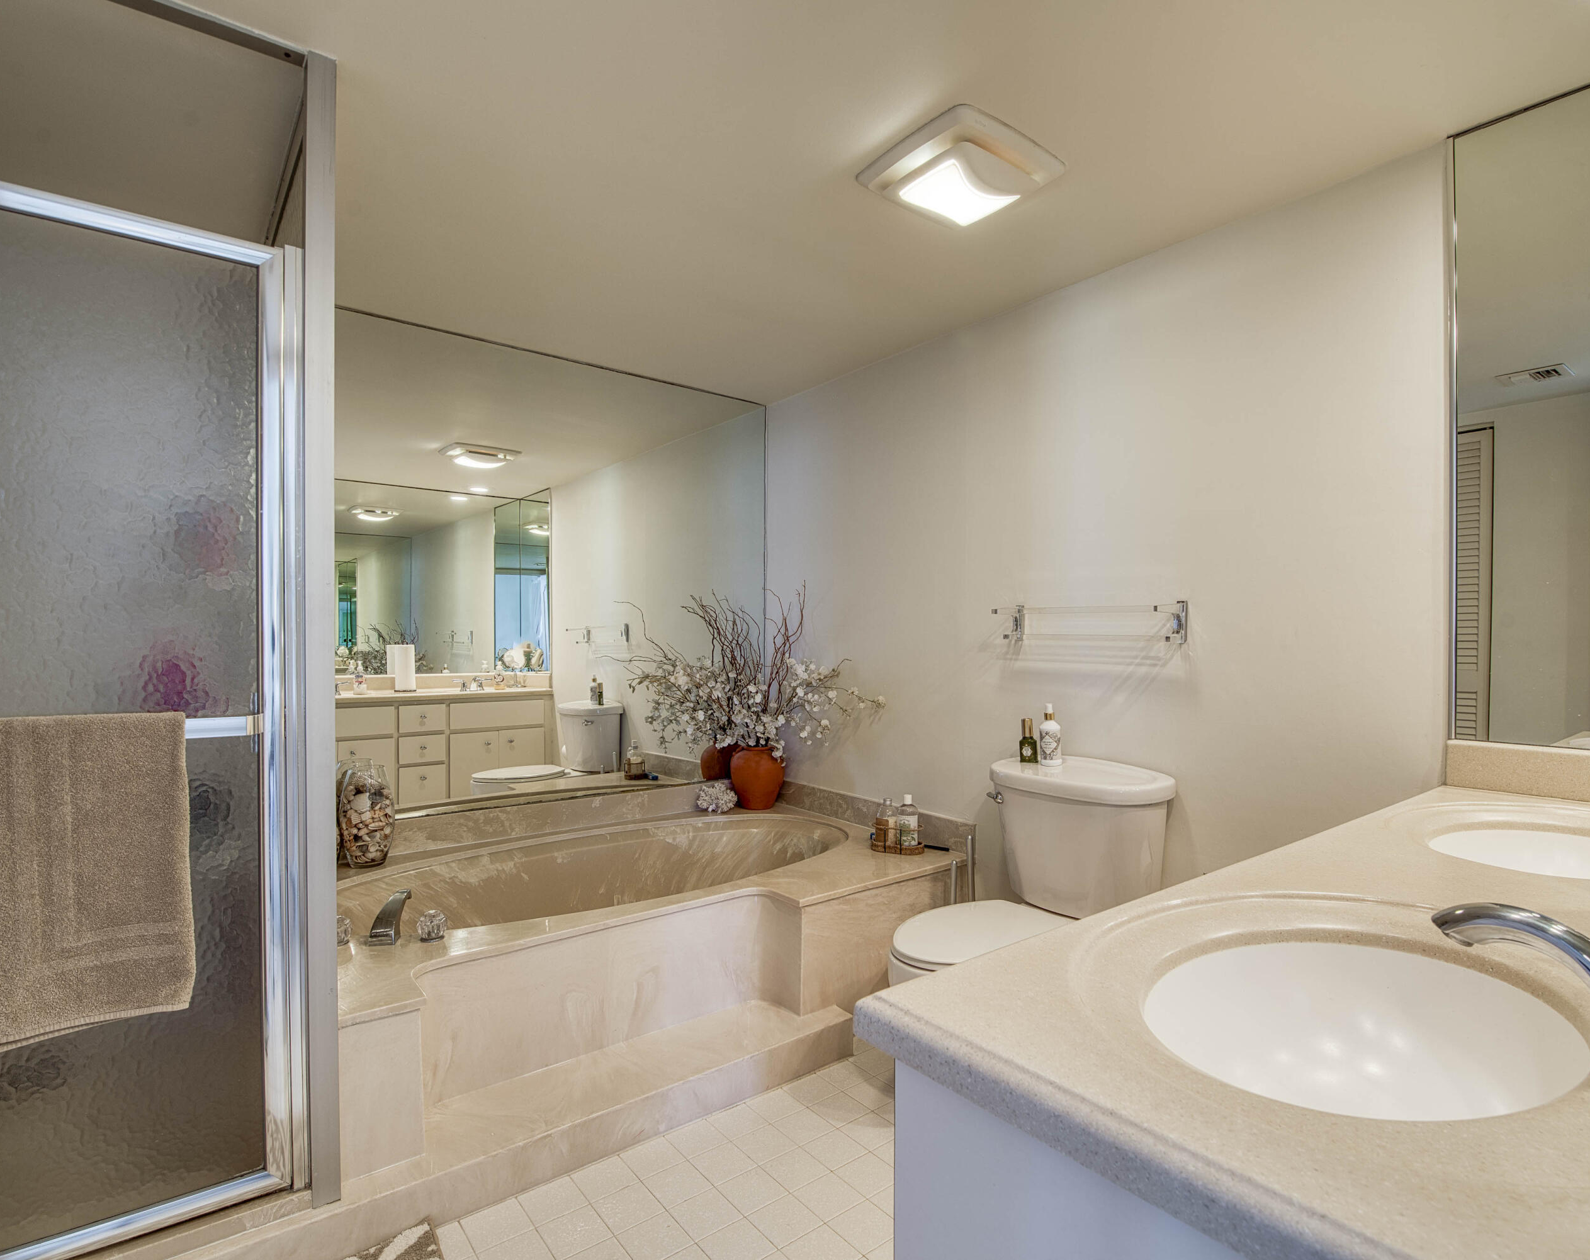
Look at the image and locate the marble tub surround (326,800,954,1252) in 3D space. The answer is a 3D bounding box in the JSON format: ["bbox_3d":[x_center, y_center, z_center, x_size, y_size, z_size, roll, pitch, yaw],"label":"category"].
[{"bbox_3d":[-0.466,0.925,2.408,1.876,0.400,1.240,1,-1,-37],"label":"marble tub surround"}]

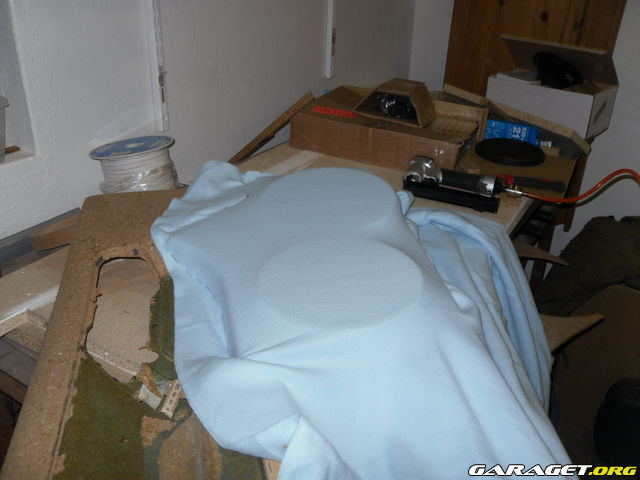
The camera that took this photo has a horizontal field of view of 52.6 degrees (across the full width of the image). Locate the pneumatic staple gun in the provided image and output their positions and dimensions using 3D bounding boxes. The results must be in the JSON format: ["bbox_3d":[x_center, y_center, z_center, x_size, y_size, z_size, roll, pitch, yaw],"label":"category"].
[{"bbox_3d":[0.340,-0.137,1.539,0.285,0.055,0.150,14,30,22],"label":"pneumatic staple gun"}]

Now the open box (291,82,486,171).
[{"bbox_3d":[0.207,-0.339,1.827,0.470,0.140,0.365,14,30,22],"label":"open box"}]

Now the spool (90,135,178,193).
[{"bbox_3d":[-0.367,-0.139,1.289,0.174,0.095,0.174,-4,24,0],"label":"spool"}]

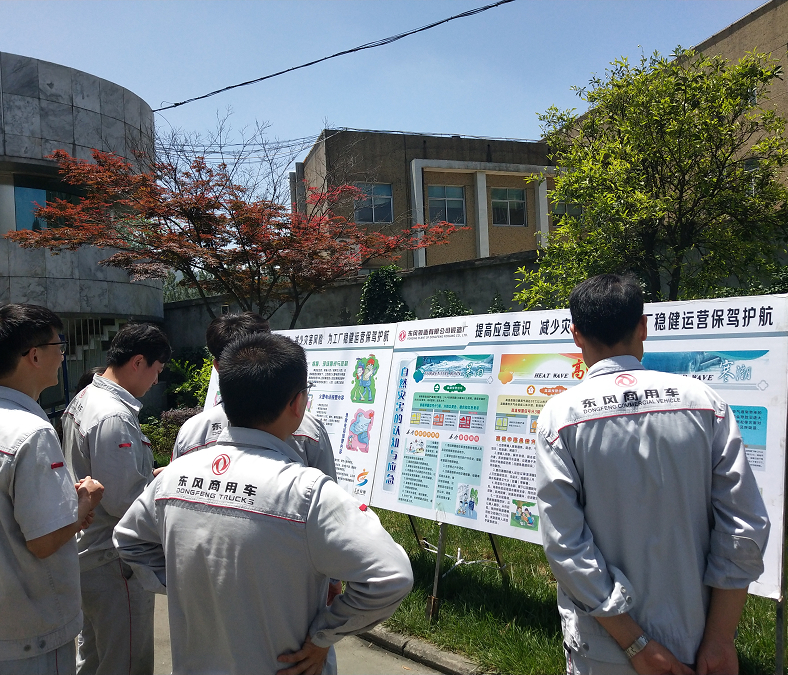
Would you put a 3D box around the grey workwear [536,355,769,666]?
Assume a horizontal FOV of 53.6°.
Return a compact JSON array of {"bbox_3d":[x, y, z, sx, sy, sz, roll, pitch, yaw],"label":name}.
[{"bbox_3d":[0.615,0.415,1.910,0.540,0.720,0.340,-2,1,12],"label":"grey workwear"}]

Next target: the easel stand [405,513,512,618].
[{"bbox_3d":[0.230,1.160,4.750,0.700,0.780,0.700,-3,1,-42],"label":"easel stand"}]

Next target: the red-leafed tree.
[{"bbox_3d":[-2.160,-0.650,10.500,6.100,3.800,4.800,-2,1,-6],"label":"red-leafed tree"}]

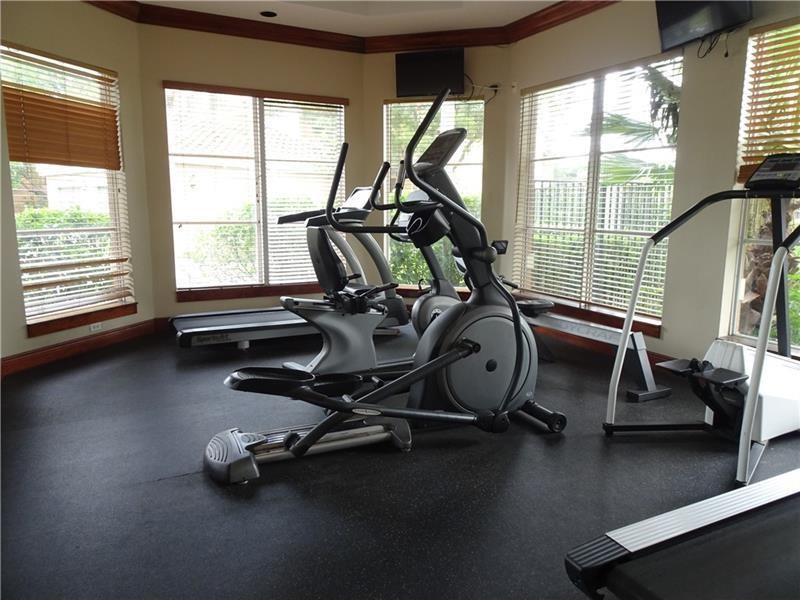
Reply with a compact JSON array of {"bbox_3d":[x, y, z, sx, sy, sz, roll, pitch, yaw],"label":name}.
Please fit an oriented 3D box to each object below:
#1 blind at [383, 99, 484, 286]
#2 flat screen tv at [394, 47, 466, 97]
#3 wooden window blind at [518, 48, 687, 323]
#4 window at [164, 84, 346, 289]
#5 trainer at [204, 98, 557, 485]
[{"bbox_3d":[0.363,-1.131,6.006,1.088,1.981,0.120,4,10,18],"label":"blind"},{"bbox_3d":[0.314,-2.302,5.646,0.715,0.430,0.080,4,17,18],"label":"flat screen tv"},{"bbox_3d":[1.609,-0.924,4.777,0.120,1.930,1.753,-4,11,-26],"label":"wooden window blind"},{"bbox_3d":[-1.406,-1.111,5.733,1.791,1.937,0.120,-4,11,-26],"label":"window"},{"bbox_3d":[-0.056,-0.114,2.909,1.930,1.791,0.700,-4,11,-27],"label":"trainer"}]

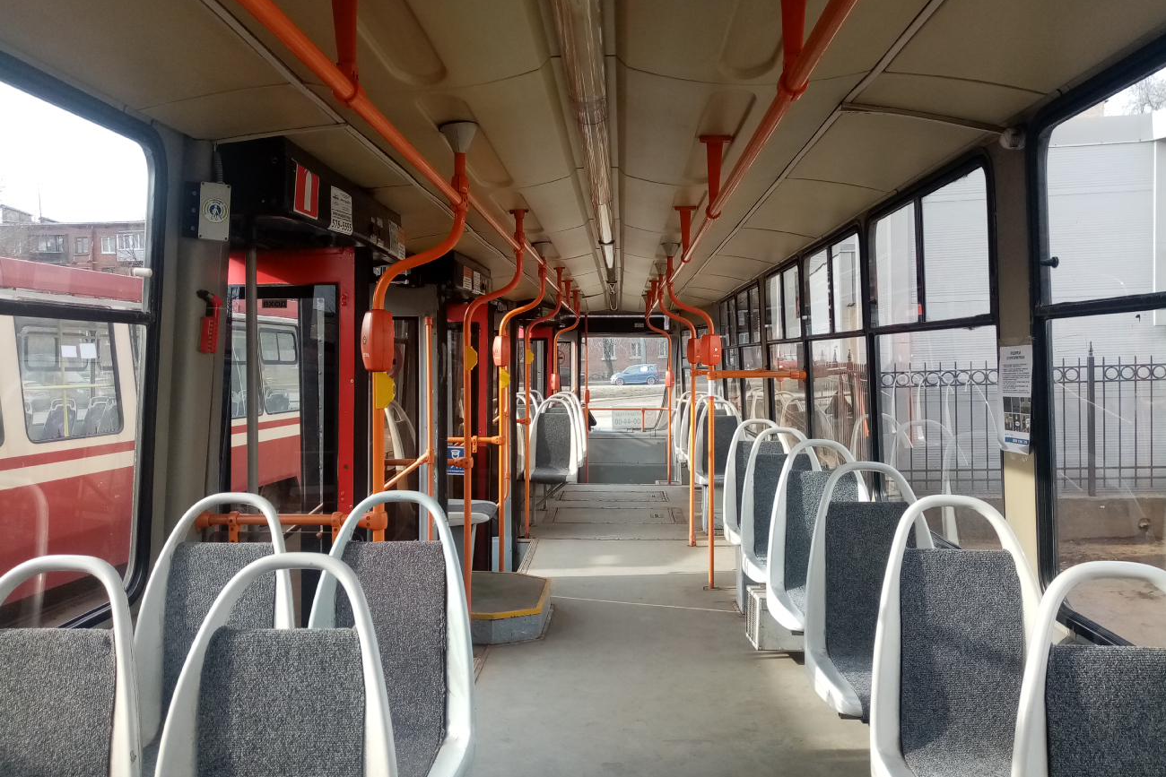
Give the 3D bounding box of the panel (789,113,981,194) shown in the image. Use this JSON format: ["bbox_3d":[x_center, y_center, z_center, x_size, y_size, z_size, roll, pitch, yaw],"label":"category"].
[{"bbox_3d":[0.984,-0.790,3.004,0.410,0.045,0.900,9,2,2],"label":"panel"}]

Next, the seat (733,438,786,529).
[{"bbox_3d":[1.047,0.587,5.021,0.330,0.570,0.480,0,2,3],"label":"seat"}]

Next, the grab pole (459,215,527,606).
[{"bbox_3d":[-0.425,0.208,4.260,0.299,2.143,0.060,0,2,2],"label":"grab pole"}]

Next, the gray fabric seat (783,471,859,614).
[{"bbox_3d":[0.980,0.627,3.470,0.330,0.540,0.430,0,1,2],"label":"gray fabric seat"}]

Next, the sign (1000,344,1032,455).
[{"bbox_3d":[1.223,0.030,2.490,0.012,0.297,0.208,-3,2,3],"label":"sign"}]

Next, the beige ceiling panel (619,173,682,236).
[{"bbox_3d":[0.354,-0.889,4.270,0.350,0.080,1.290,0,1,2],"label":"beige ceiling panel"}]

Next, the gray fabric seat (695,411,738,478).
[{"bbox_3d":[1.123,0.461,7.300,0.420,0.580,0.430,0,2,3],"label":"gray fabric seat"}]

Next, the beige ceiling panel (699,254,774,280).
[{"bbox_3d":[1.119,-0.886,6.450,0.410,0.055,1.230,5,2,2],"label":"beige ceiling panel"}]

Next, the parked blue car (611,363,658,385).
[{"bbox_3d":[3.947,-1.023,66.000,3.800,1.550,1.680,0,2,-5],"label":"parked blue car"}]

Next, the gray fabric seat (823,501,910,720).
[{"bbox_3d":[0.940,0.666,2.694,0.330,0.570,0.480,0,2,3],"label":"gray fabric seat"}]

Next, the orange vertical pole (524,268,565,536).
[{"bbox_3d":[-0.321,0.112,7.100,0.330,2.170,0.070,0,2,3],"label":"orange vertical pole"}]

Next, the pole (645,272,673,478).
[{"bbox_3d":[0.863,0.027,10.000,0.320,2.150,0.070,0,2,3],"label":"pole"}]

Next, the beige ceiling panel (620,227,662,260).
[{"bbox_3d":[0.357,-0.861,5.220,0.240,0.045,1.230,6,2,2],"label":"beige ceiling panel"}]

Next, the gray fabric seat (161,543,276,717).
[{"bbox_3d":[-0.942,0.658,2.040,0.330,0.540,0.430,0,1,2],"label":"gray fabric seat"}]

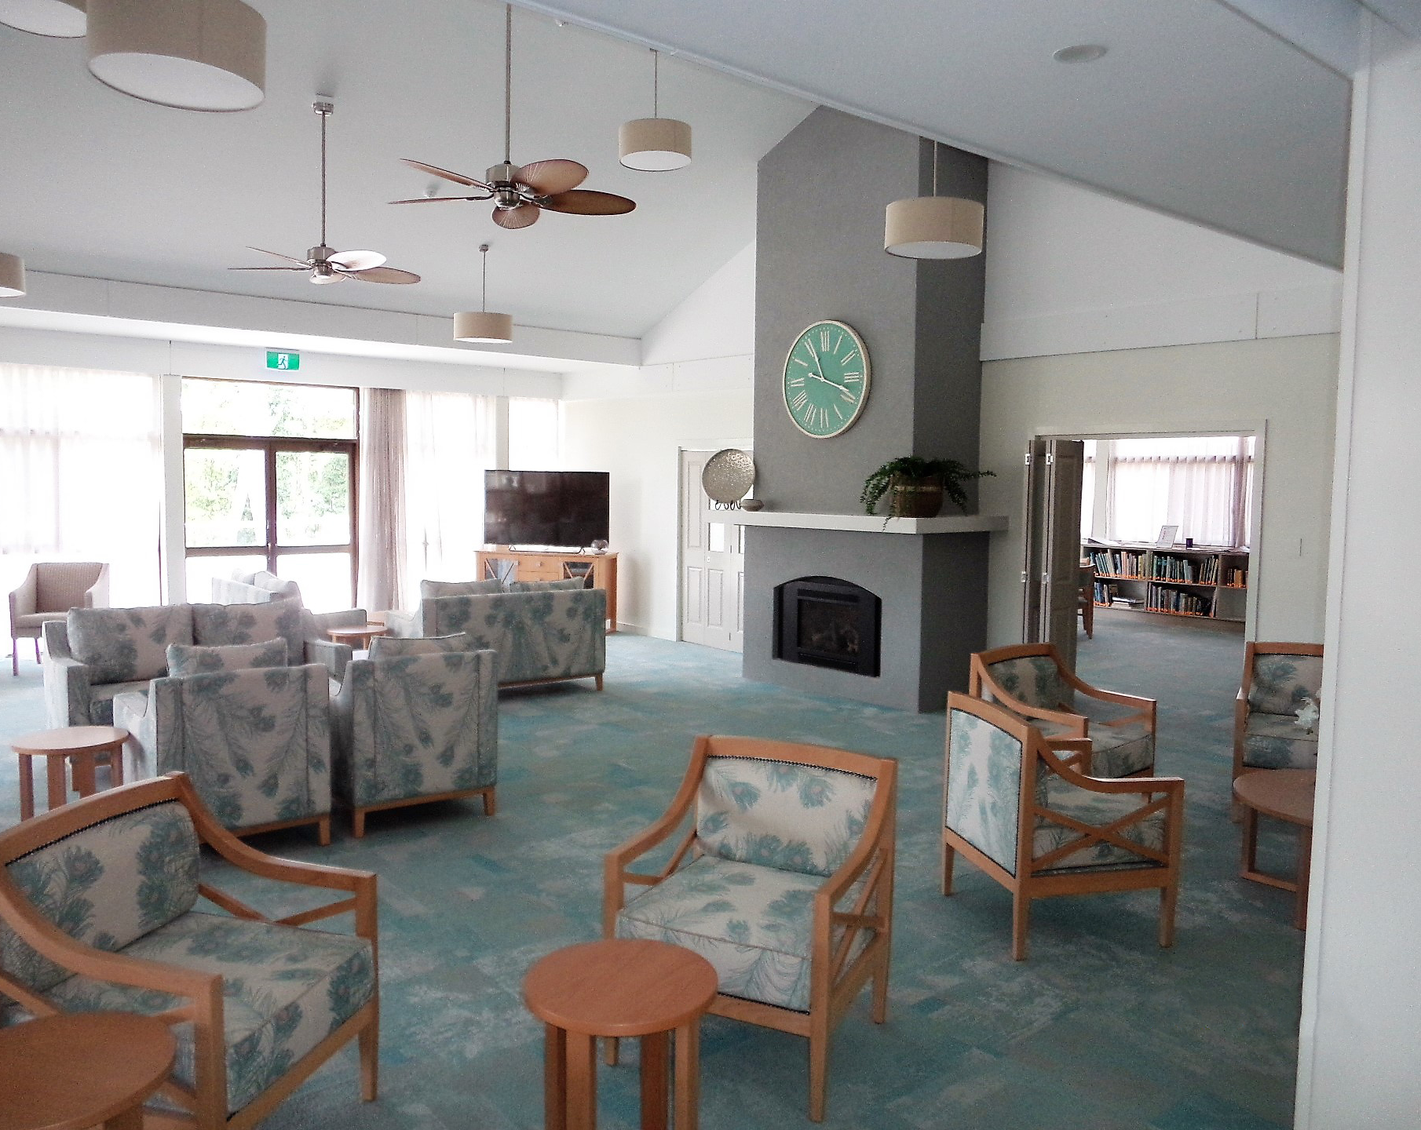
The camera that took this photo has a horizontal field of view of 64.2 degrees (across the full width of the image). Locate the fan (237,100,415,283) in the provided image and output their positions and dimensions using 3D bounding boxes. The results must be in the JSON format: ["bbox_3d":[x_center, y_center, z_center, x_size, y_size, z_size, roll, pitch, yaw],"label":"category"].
[{"bbox_3d":[-2.536,-2.489,7.449,1.297,1.147,1.297,-4,6,-42],"label":"fan"}]

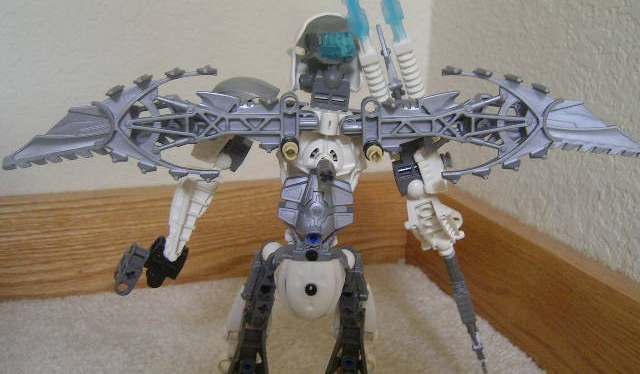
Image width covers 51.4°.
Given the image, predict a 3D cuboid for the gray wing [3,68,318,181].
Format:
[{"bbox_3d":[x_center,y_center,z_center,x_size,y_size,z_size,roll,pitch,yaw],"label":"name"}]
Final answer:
[{"bbox_3d":[-0.070,-0.028,0.293,0.138,0.049,0.018,0,14,0],"label":"gray wing"}]

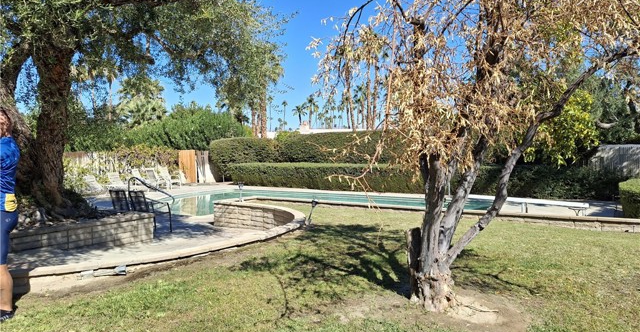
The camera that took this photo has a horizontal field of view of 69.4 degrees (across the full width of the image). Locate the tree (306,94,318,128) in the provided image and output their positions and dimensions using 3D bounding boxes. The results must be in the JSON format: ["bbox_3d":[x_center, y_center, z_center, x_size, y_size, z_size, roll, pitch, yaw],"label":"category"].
[{"bbox_3d":[-1.800,-8.400,105.000,2.700,15.700,2.700,0,1,0],"label":"tree"}]

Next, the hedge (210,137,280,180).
[{"bbox_3d":[-3.750,-0.300,24.600,4.000,2.350,1.500,1,1,32],"label":"hedge"}]

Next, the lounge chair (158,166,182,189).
[{"bbox_3d":[-6.150,0.470,18.900,0.900,1.000,0.650,1,1,31],"label":"lounge chair"}]

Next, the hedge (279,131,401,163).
[{"bbox_3d":[1.100,-0.300,21.700,6.800,2.450,1.500,1,1,32],"label":"hedge"}]

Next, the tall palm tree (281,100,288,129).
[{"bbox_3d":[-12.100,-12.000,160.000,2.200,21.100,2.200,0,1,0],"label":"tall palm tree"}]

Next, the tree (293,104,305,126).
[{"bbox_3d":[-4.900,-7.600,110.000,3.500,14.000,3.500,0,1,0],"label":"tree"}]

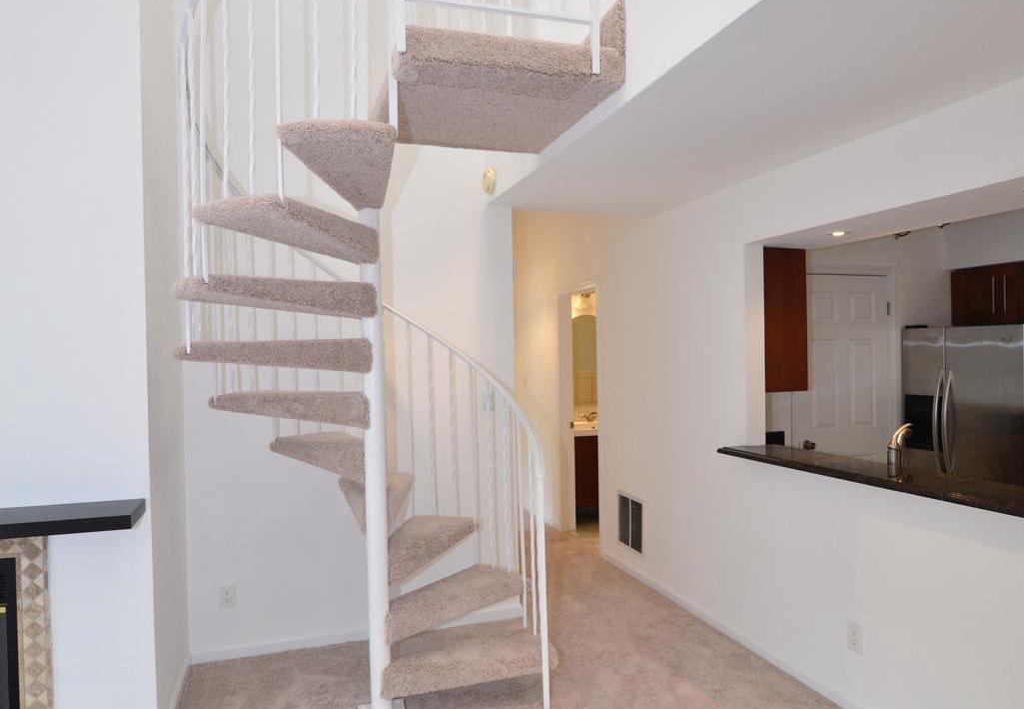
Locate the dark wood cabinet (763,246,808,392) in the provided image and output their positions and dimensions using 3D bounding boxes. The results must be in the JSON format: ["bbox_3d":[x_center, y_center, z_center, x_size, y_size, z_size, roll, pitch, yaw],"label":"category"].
[{"bbox_3d":[1.408,-0.189,3.900,0.300,0.776,0.450,-1,1,-19],"label":"dark wood cabinet"}]

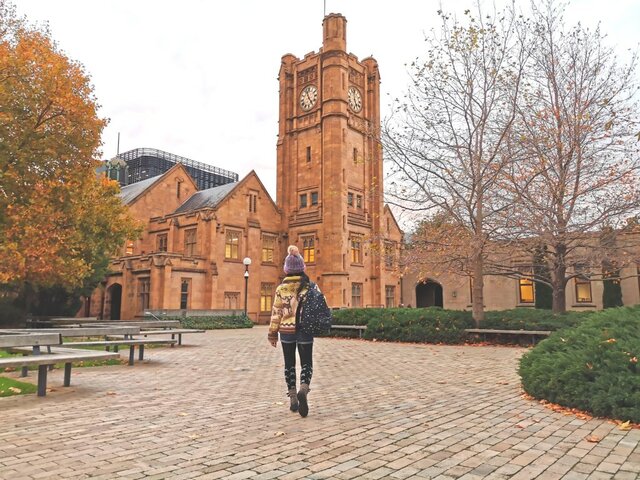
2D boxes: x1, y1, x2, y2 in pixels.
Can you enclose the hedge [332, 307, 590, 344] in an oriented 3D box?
[{"bbox_3d":[4.995,3.017,17.856,9.000,1.080,2.900,-3,-9,23],"label":"hedge"}]

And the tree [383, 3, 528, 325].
[{"bbox_3d":[5.005,-2.650,17.835,5.600,12.300,5.200,0,-8,0],"label":"tree"}]

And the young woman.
[{"bbox_3d":[-0.262,0.933,5.342,0.560,1.750,0.480,0,-8,-1],"label":"young woman"}]

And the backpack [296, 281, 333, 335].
[{"bbox_3d":[-0.051,0.708,5.212,0.220,0.500,0.310,-7,-11,43],"label":"backpack"}]

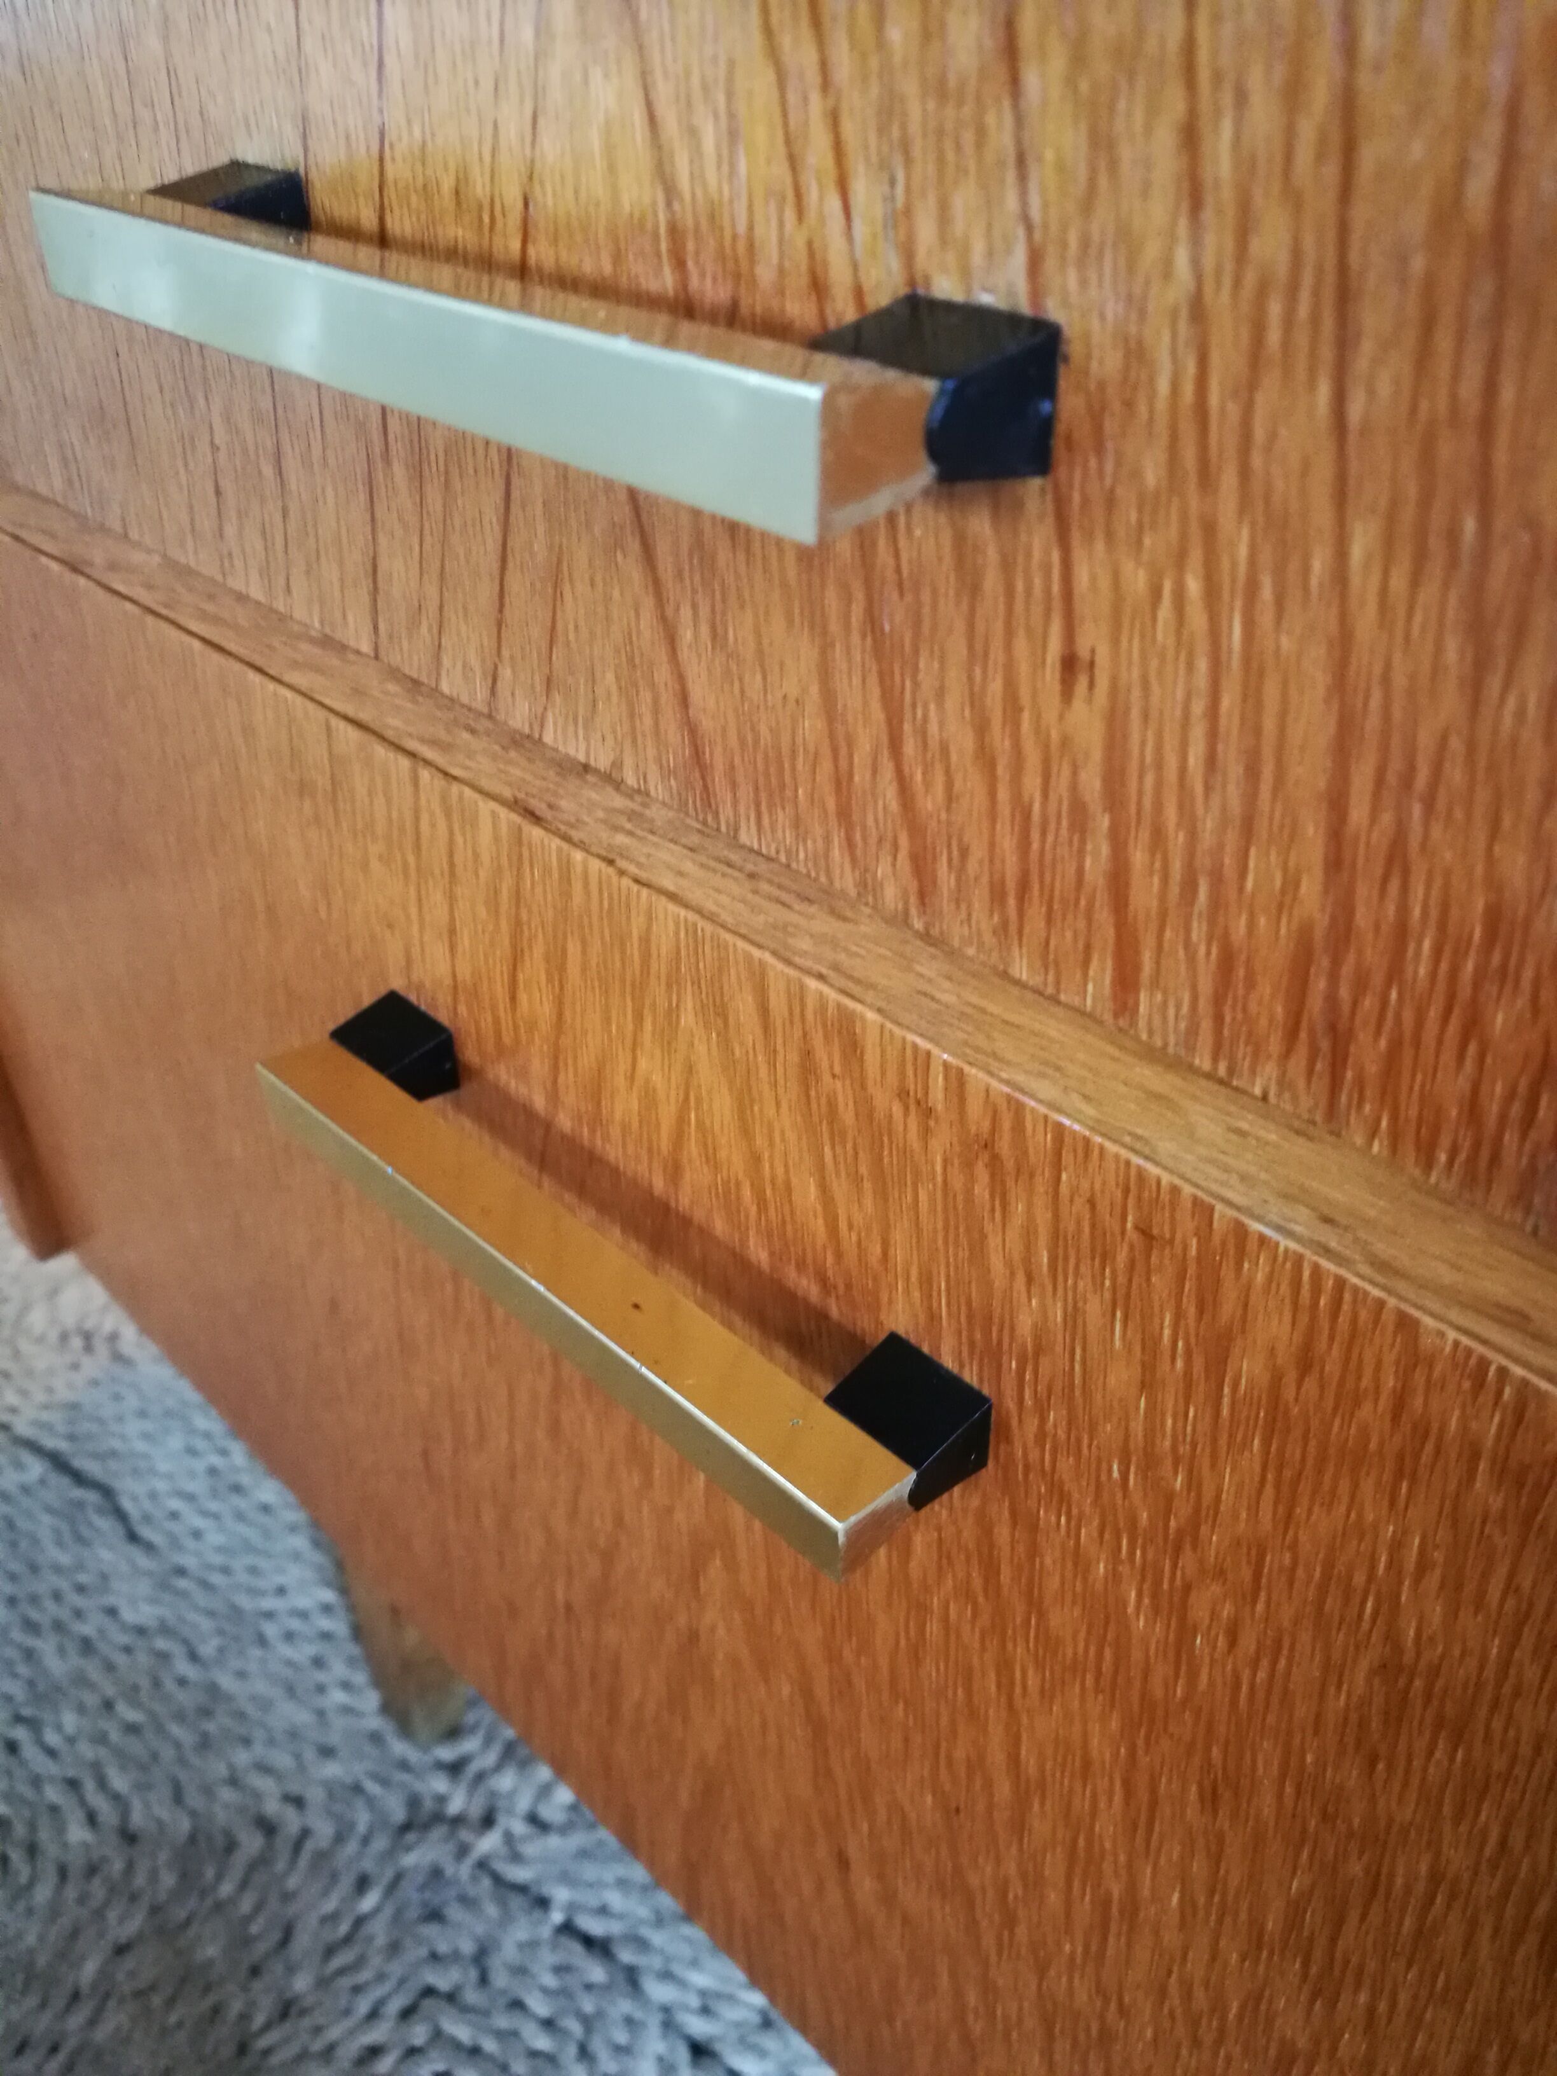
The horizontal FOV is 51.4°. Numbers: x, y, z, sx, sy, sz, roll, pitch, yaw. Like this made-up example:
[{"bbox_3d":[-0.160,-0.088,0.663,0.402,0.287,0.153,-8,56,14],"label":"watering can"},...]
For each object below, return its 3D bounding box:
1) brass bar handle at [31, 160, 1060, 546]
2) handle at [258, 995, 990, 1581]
[{"bbox_3d":[-0.029,-0.065,0.144,0.113,0.011,0.024,30,46,35],"label":"brass bar handle"},{"bbox_3d":[-0.025,0.026,0.205,0.113,0.011,0.024,30,46,35],"label":"handle"}]

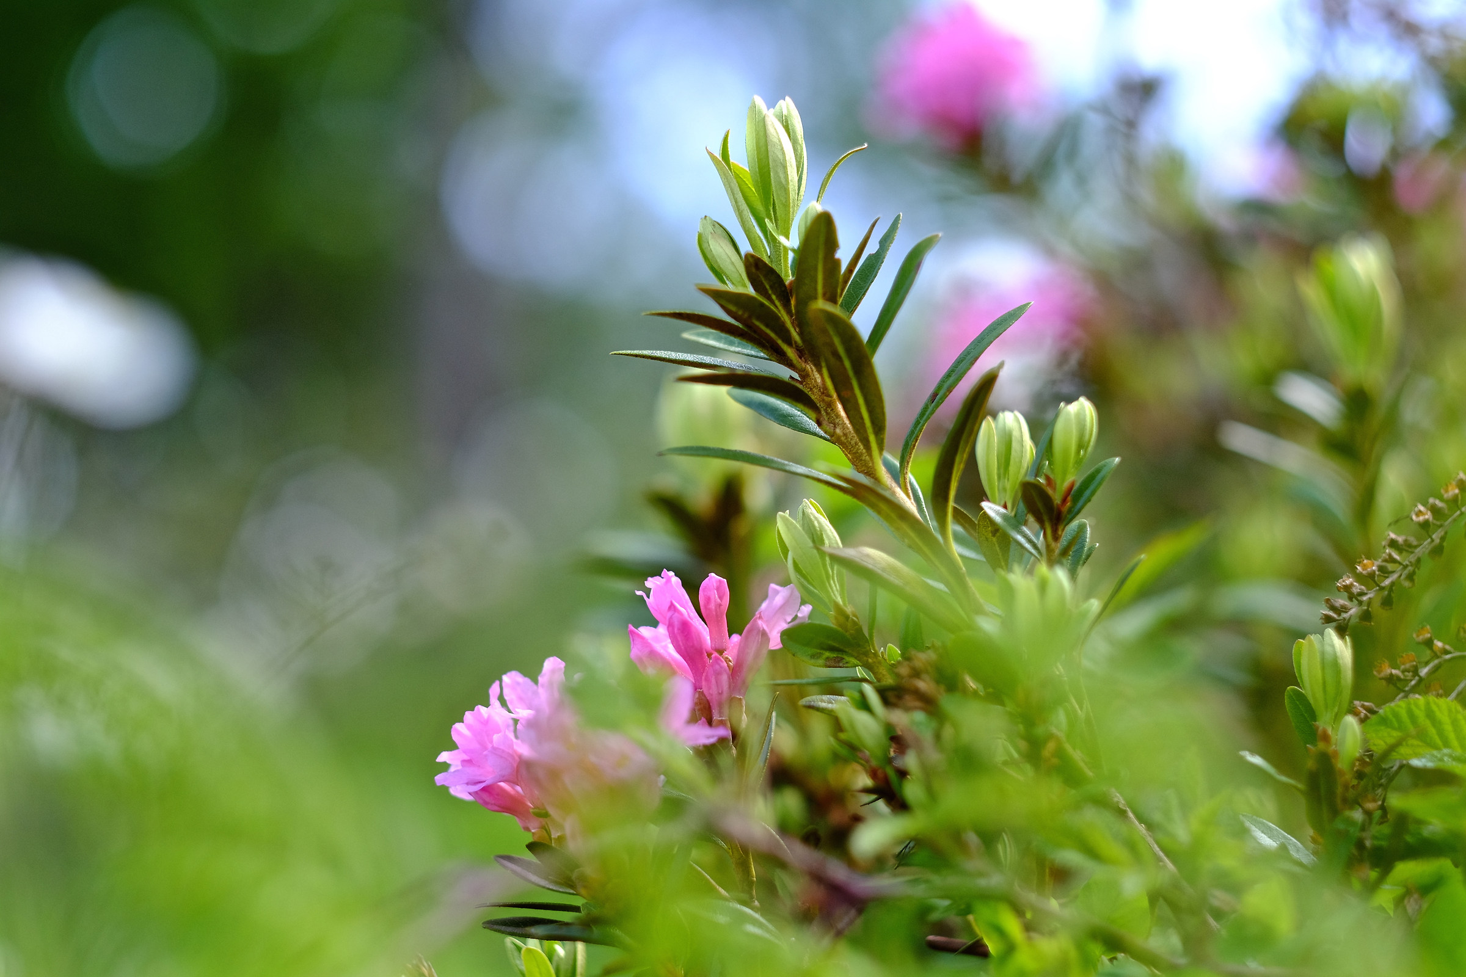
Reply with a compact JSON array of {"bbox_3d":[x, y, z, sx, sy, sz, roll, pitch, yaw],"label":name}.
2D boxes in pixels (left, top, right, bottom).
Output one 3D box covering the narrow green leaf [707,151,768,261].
[{"bbox_3d":[0.001,-0.058,0.698,0.005,0.027,0.004,-20,12,46],"label":"narrow green leaf"}]

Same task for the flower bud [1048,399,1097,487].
[{"bbox_3d":[0.061,-0.008,0.612,0.007,0.015,0.008,7,0,0],"label":"flower bud"}]

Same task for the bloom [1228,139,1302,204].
[{"bbox_3d":[0.174,-0.104,1.120,0.025,0.021,0.024,0,0,0],"label":"bloom"}]

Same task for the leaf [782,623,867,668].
[{"bbox_3d":[0.016,0.028,0.598,0.017,0.004,0.009,6,35,-32],"label":"leaf"}]

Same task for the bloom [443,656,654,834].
[{"bbox_3d":[-0.034,0.048,0.633,0.040,0.033,0.038,0,4,0],"label":"bloom"}]

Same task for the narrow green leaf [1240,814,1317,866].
[{"bbox_3d":[0.100,0.065,0.627,0.017,0.004,0.007,29,18,-17],"label":"narrow green leaf"}]

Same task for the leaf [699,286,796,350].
[{"bbox_3d":[0.003,-0.034,0.692,0.027,0.004,0.009,34,-47,-26],"label":"leaf"}]

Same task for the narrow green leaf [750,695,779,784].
[{"bbox_3d":[0.006,0.046,0.634,0.003,0.017,0.004,13,0,-35],"label":"narrow green leaf"}]

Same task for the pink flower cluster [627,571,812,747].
[{"bbox_3d":[-0.003,0.029,0.597,0.030,0.029,0.027,0,0,0],"label":"pink flower cluster"}]

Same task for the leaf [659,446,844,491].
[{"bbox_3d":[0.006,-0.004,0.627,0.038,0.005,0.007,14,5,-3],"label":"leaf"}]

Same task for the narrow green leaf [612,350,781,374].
[{"bbox_3d":[-0.006,-0.022,0.605,0.029,0.004,0.009,5,11,0],"label":"narrow green leaf"}]

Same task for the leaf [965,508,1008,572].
[{"bbox_3d":[0.054,0.011,0.700,0.006,0.016,0.003,-26,19,-8],"label":"leaf"}]

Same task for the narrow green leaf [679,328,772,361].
[{"bbox_3d":[0.000,-0.029,0.705,0.024,0.004,0.008,20,43,24],"label":"narrow green leaf"}]

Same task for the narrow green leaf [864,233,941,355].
[{"bbox_3d":[0.032,-0.036,0.640,0.004,0.028,0.006,37,-18,-21],"label":"narrow green leaf"}]

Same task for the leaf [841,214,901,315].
[{"bbox_3d":[0.028,-0.046,0.708,0.006,0.028,0.004,24,-18,22],"label":"leaf"}]

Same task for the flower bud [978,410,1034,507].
[{"bbox_3d":[0.049,-0.005,0.611,0.010,0.018,0.009,0,0,0],"label":"flower bud"}]

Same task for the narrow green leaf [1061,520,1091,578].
[{"bbox_3d":[0.070,0.012,0.700,0.006,0.013,0.003,19,-13,-7],"label":"narrow green leaf"}]

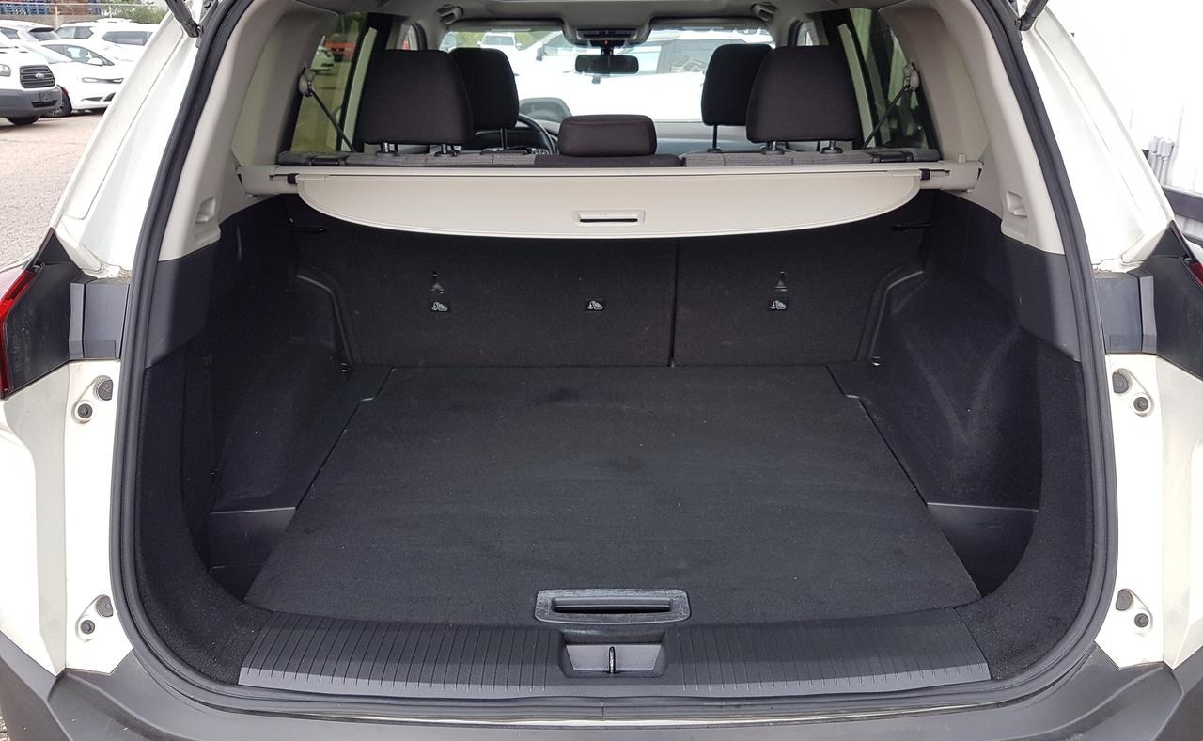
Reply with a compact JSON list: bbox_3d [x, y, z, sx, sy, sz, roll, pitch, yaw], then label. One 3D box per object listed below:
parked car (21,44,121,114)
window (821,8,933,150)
[{"bbox_3d":[-11.224,-6.037,18.524,4.800,1.490,1.870,13,25,31],"label":"parked car"},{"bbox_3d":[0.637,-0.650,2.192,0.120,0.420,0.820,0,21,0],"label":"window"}]

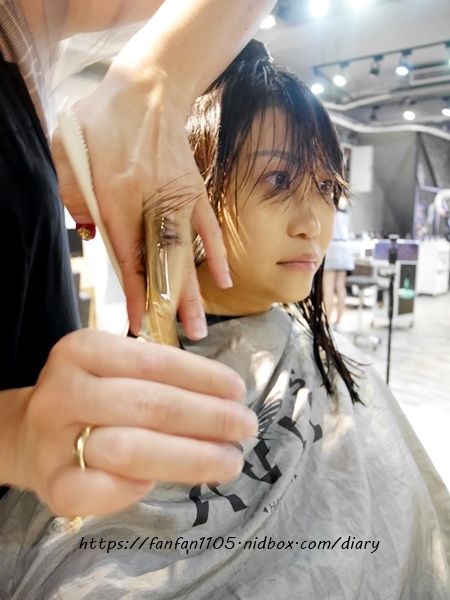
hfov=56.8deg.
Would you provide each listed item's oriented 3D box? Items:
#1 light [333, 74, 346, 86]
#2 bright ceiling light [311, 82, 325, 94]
[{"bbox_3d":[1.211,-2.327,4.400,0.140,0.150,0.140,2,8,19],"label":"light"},{"bbox_3d":[1.001,-2.293,4.500,0.140,0.150,0.140,2,8,19],"label":"bright ceiling light"}]

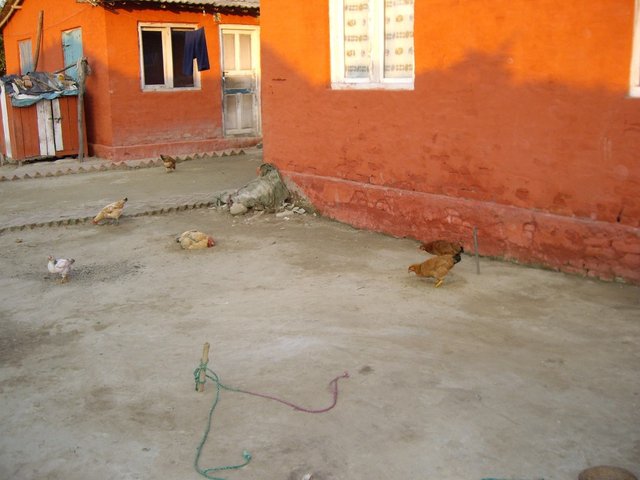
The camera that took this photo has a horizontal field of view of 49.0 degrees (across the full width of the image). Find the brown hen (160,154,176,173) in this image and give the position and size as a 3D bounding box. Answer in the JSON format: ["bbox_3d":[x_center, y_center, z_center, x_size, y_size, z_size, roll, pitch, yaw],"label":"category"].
[{"bbox_3d":[-2.340,-1.195,10.848,0.285,0.270,0.160,-12,17,-38],"label":"brown hen"}]

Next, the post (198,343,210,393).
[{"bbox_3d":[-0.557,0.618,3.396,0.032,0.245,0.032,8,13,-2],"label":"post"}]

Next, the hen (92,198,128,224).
[{"bbox_3d":[-2.181,-0.309,7.314,0.340,0.275,0.155,-1,13,0],"label":"hen"}]

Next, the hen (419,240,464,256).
[{"bbox_3d":[0.946,0.116,5.452,0.365,0.235,0.155,0,13,3],"label":"hen"}]

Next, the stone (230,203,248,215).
[{"bbox_3d":[-0.896,-0.358,7.803,0.180,0.115,0.140,-1,13,0],"label":"stone"}]

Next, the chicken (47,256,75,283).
[{"bbox_3d":[-1.939,0.215,5.264,0.215,0.195,0.125,-5,14,-17],"label":"chicken"}]

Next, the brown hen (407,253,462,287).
[{"bbox_3d":[0.821,0.212,5.019,0.370,0.250,0.155,-2,13,-6],"label":"brown hen"}]

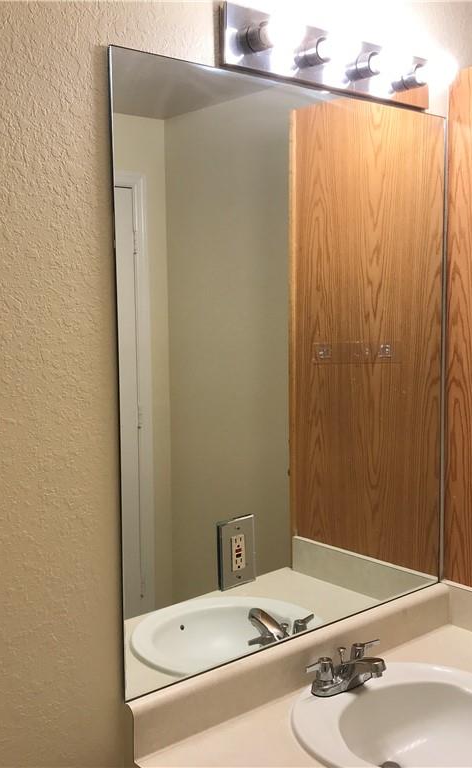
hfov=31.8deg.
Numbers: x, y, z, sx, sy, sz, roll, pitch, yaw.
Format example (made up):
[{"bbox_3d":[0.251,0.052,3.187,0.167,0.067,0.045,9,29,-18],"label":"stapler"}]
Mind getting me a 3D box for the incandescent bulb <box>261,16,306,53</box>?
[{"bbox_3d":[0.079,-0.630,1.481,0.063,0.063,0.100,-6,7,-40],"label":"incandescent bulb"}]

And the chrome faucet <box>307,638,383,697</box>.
[{"bbox_3d":[0.247,0.581,1.677,0.206,0.072,0.133,-6,7,-40],"label":"chrome faucet"}]

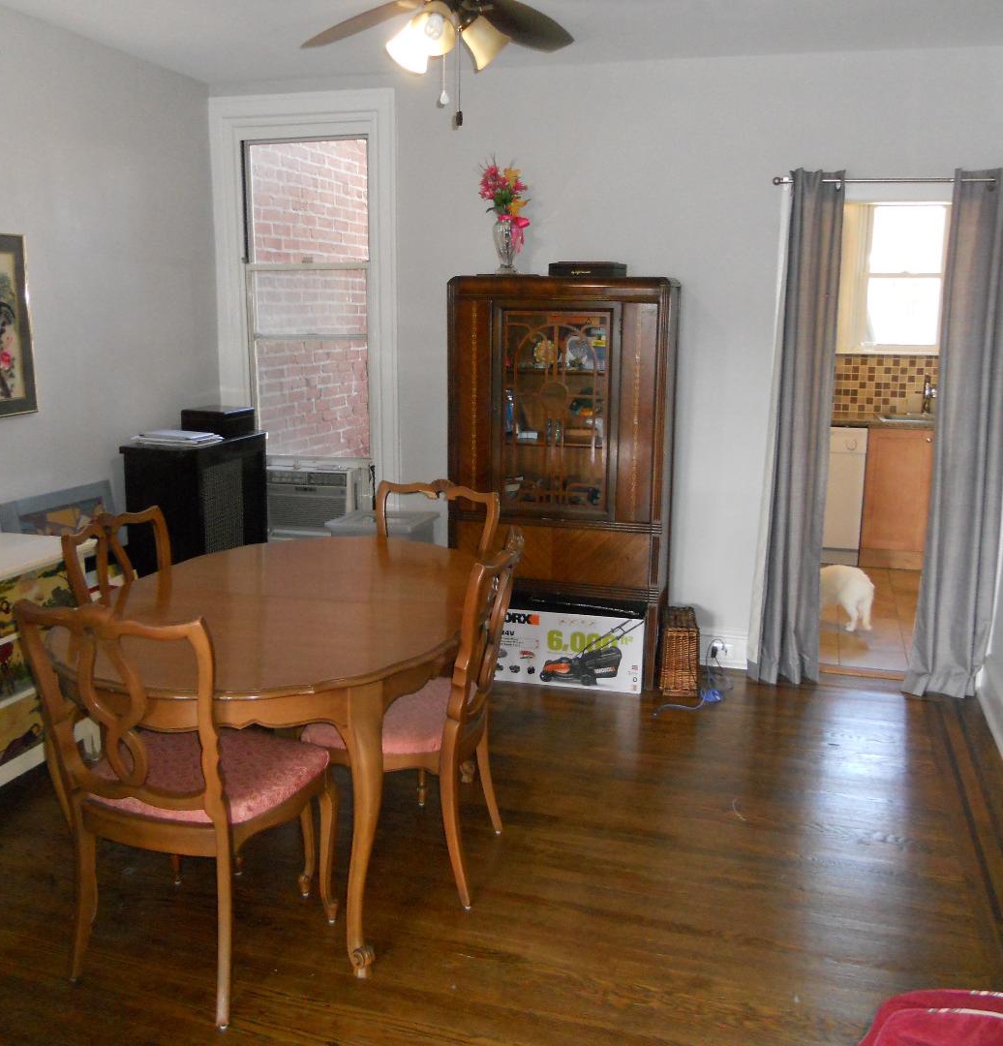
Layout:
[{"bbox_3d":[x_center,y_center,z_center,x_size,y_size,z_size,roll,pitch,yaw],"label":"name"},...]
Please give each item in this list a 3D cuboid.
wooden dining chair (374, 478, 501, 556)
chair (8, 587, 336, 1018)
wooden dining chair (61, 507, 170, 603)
[{"bbox_3d":[-0.356,0.372,3.709,0.509,0.968,0.536,6,13,27],"label":"wooden dining chair"},{"bbox_3d":[-0.741,0.597,2.596,0.509,0.968,0.536,5,12,20],"label":"chair"},{"bbox_3d":[-0.904,0.468,3.244,0.540,0.956,0.510,4,12,18],"label":"wooden dining chair"}]

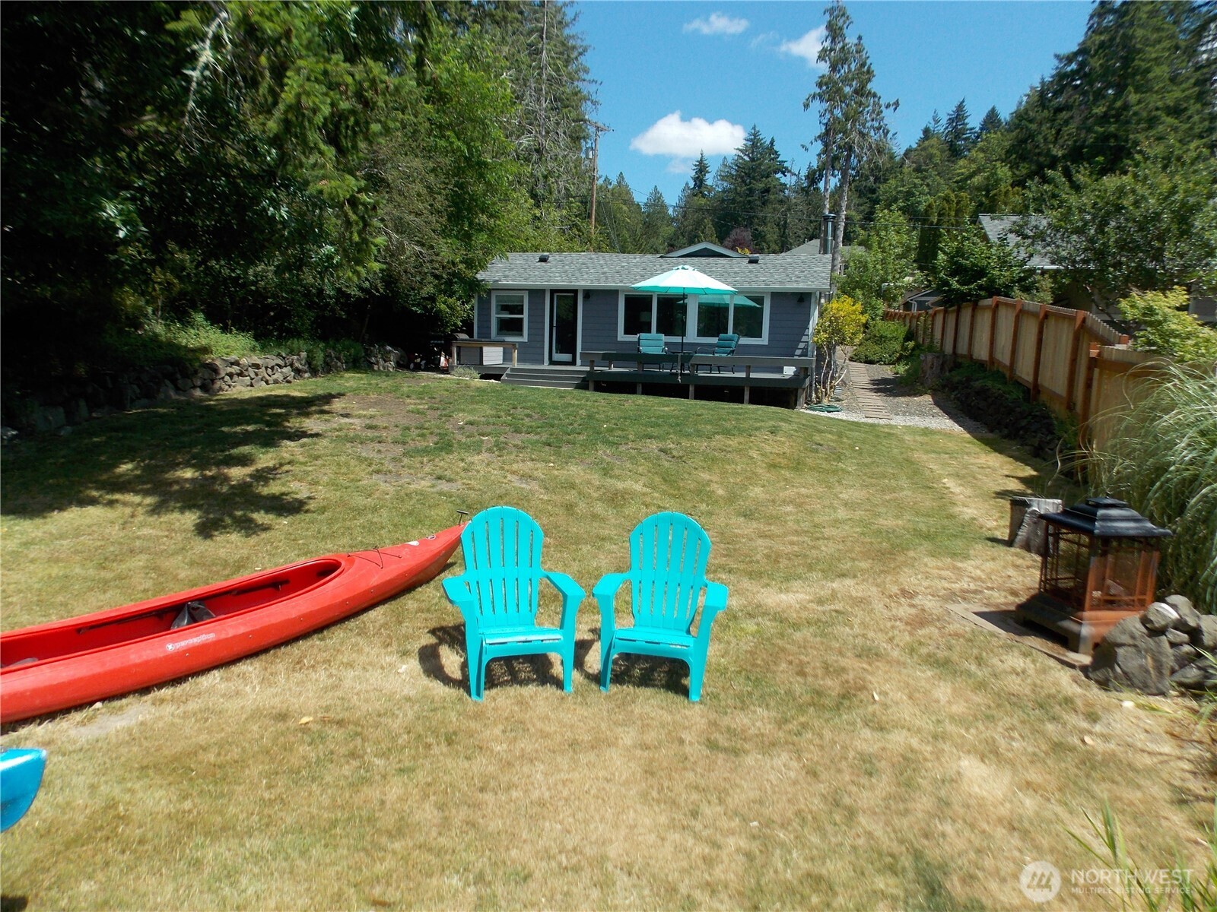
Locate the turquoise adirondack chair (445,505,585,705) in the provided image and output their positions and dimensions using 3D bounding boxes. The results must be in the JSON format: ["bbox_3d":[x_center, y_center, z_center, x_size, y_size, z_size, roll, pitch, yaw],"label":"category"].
[{"bbox_3d":[-0.561,0.795,4.637,0.740,0.905,0.800,-1,8,-19],"label":"turquoise adirondack chair"}]

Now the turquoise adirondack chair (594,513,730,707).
[{"bbox_3d":[0.321,0.826,4.723,0.740,0.905,0.800,3,8,12],"label":"turquoise adirondack chair"}]

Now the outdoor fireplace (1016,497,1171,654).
[{"bbox_3d":[3.300,0.765,5.440,0.650,0.975,0.660,0,8,-9],"label":"outdoor fireplace"}]

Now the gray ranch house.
[{"bbox_3d":[1.782,-4.574,25.753,10.050,4.150,9.000,4,8,14],"label":"gray ranch house"}]

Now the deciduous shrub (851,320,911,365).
[{"bbox_3d":[9.111,-3.800,26.999,2.000,1.490,2.000,4,8,14],"label":"deciduous shrub"}]

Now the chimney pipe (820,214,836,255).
[{"bbox_3d":[6.520,-6.501,23.914,0.400,1.240,0.400,4,8,14],"label":"chimney pipe"}]

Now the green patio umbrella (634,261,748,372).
[{"bbox_3d":[1.777,-3.223,19.140,2.600,2.540,2.600,4,8,14],"label":"green patio umbrella"}]

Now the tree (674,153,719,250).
[{"bbox_3d":[7.968,-18.678,75.468,4.400,18.400,4.400,4,8,14],"label":"tree"}]

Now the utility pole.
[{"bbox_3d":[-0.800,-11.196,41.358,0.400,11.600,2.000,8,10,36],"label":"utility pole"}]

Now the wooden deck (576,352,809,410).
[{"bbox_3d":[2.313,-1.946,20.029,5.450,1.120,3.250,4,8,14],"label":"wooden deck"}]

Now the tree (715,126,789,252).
[{"bbox_3d":[12.368,-18.577,70.276,6.600,19.900,6.600,4,8,14],"label":"tree"}]

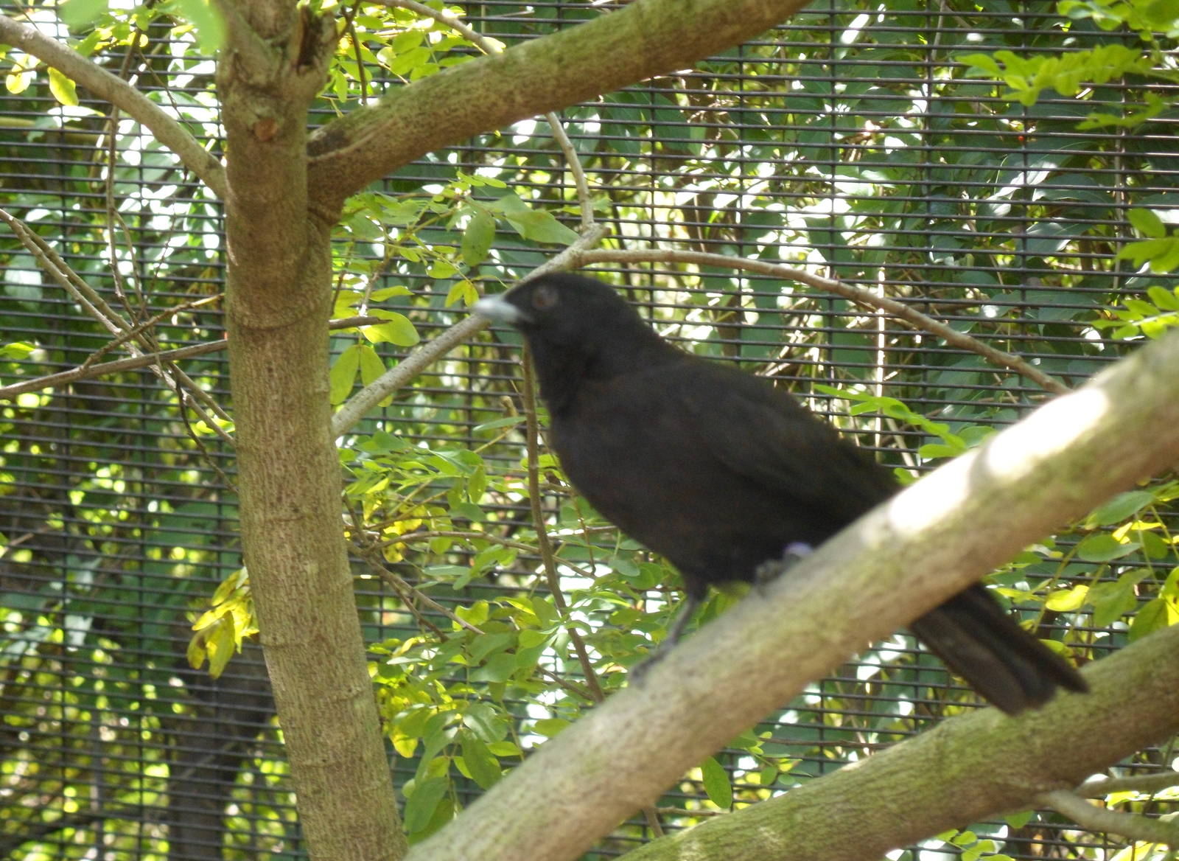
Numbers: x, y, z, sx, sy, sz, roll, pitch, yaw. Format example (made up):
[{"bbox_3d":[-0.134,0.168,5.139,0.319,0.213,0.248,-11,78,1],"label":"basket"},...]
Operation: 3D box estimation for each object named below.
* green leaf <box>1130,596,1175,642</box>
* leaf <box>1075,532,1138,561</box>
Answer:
[{"bbox_3d":[0.387,0.134,4.740,0.024,0.042,0.012,27,0,0],"label":"green leaf"},{"bbox_3d":[0.361,0.081,4.760,0.045,0.019,0.013,-7,0,0],"label":"leaf"}]

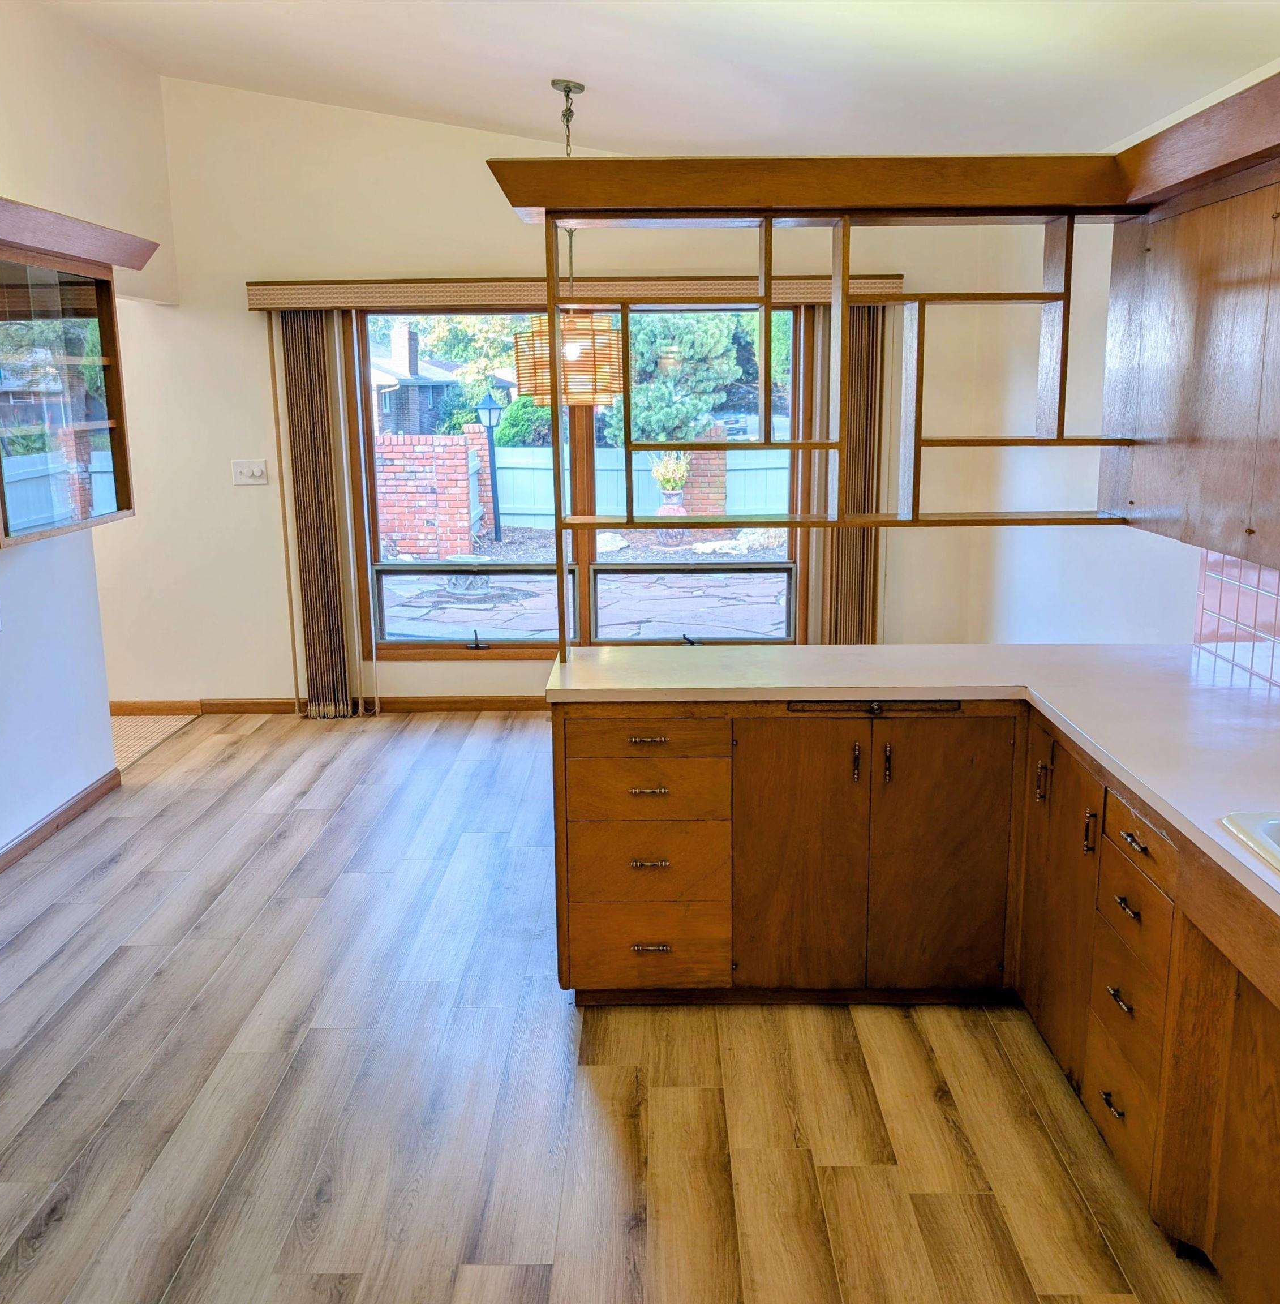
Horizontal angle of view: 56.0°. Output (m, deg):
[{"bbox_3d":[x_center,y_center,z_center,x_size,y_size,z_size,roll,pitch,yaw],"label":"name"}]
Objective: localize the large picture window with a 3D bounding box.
[{"bbox_3d":[-0.300,-0.869,6.257,2.350,1.810,0.100,0,12,1],"label":"large picture window"}]

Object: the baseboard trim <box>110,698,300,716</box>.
[{"bbox_3d":[-2.370,0.297,6.564,1.045,0.085,0.020,0,12,1],"label":"baseboard trim"}]

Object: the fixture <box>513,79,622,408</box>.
[{"bbox_3d":[-0.294,-1.634,4.894,0.445,1.255,0.445,0,12,1],"label":"fixture"}]

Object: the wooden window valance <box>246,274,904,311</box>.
[{"bbox_3d":[-0.326,-1.790,6.008,3.250,0.138,0.140,0,12,1],"label":"wooden window valance"}]

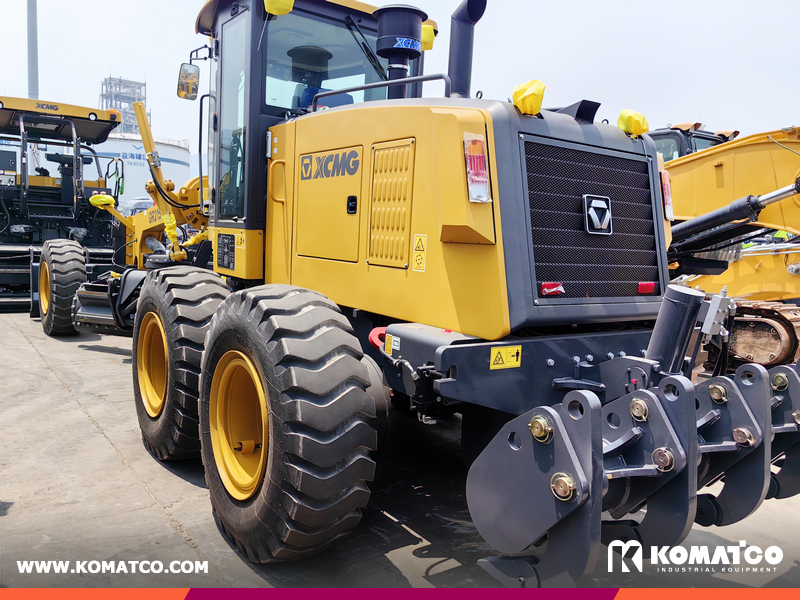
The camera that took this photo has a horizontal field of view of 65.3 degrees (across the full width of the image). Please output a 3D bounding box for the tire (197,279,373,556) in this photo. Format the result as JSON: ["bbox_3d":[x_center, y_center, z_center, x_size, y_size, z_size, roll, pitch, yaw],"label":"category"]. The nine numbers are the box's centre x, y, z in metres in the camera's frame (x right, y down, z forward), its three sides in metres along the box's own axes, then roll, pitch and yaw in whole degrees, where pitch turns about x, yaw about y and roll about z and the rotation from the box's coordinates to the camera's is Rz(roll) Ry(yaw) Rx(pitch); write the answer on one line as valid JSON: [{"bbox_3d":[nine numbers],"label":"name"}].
[{"bbox_3d":[-0.630,0.606,3.197,0.440,1.350,1.350,-2,7,-36],"label":"tire"}]

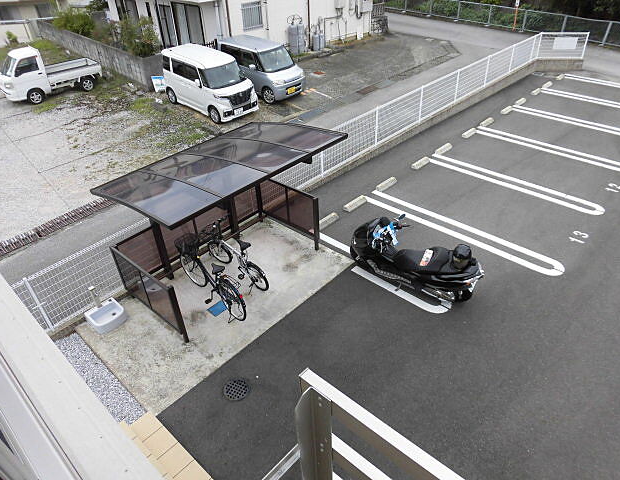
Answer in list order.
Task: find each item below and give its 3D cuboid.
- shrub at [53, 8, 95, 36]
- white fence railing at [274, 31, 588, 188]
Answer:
[{"bbox_3d":[-11.726,-10.784,22.000,1.800,1.250,1.800,27,44,32],"label":"shrub"},{"bbox_3d":[4.900,-4.400,13.009,1.400,1.050,15.600,27,44,32],"label":"white fence railing"}]

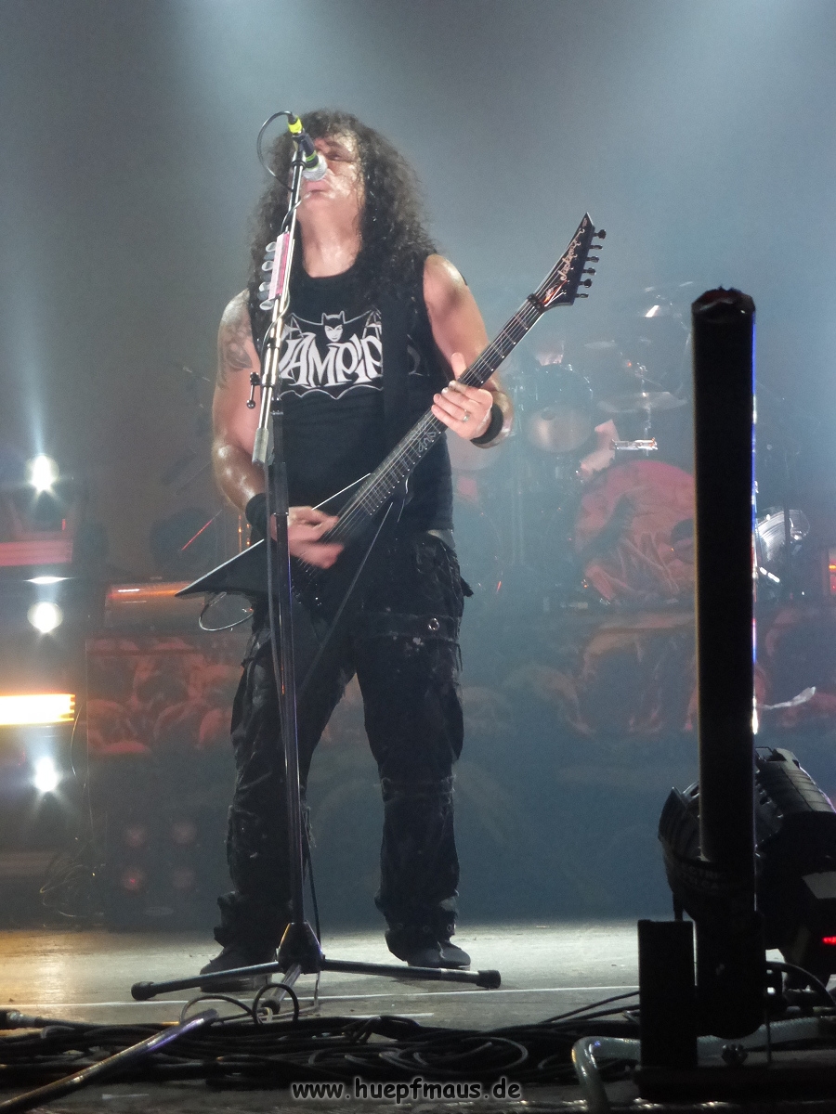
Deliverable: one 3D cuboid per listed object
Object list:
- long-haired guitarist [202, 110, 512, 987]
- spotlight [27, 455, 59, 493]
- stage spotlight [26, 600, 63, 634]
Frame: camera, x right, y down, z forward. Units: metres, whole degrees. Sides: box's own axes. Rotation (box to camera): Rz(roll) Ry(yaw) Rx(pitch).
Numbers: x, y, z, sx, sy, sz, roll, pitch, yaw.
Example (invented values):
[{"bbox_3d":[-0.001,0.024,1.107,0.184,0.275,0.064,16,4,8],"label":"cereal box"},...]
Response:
[{"bbox_3d":[-0.121,-0.045,5.058,0.600,1.730,0.520,-2,-6,3],"label":"long-haired guitarist"},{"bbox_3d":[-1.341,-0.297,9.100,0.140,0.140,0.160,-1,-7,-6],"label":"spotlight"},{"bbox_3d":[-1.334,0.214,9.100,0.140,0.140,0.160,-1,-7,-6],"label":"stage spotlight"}]

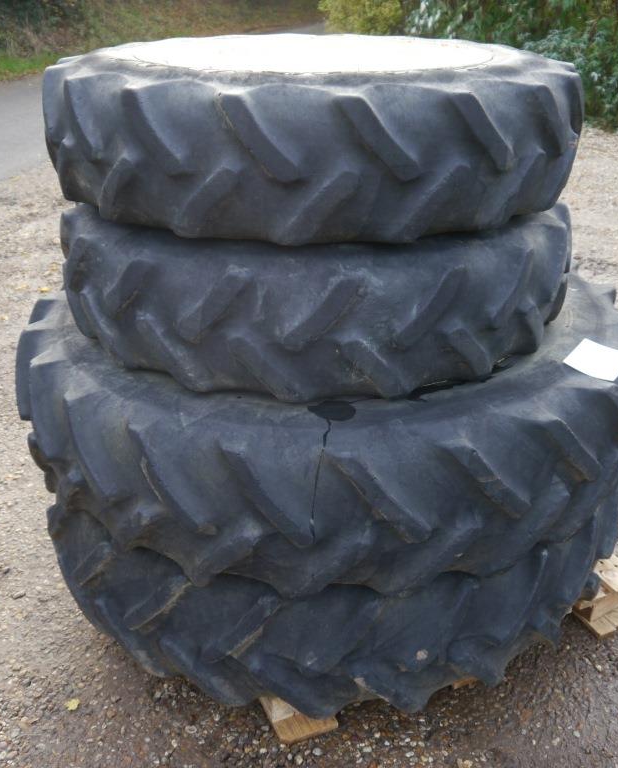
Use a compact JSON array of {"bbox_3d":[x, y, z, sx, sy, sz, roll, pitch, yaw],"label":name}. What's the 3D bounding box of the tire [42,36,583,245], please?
[{"bbox_3d":[0.012,-0.617,1.895,1.200,0.295,1.200,0,28,0],"label":"tire"}]

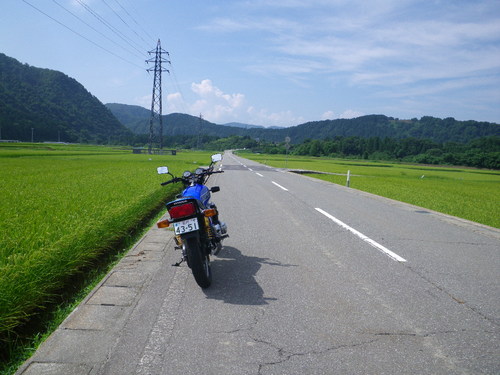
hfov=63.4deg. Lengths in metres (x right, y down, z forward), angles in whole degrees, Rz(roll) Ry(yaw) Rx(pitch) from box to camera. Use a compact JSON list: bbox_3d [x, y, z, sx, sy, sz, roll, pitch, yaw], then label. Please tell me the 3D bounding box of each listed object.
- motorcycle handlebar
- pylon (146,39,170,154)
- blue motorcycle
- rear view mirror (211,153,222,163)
[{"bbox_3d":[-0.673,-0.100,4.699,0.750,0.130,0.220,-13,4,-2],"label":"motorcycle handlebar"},{"bbox_3d":[-28.694,-28.088,126.522,7.400,35.950,4.200,3,5,0],"label":"pylon"},{"bbox_3d":[-0.575,0.313,4.790,0.790,1.280,2.100,-13,4,2],"label":"blue motorcycle"},{"bbox_3d":[-0.381,-0.339,4.702,0.135,0.100,0.050,-12,4,7],"label":"rear view mirror"}]

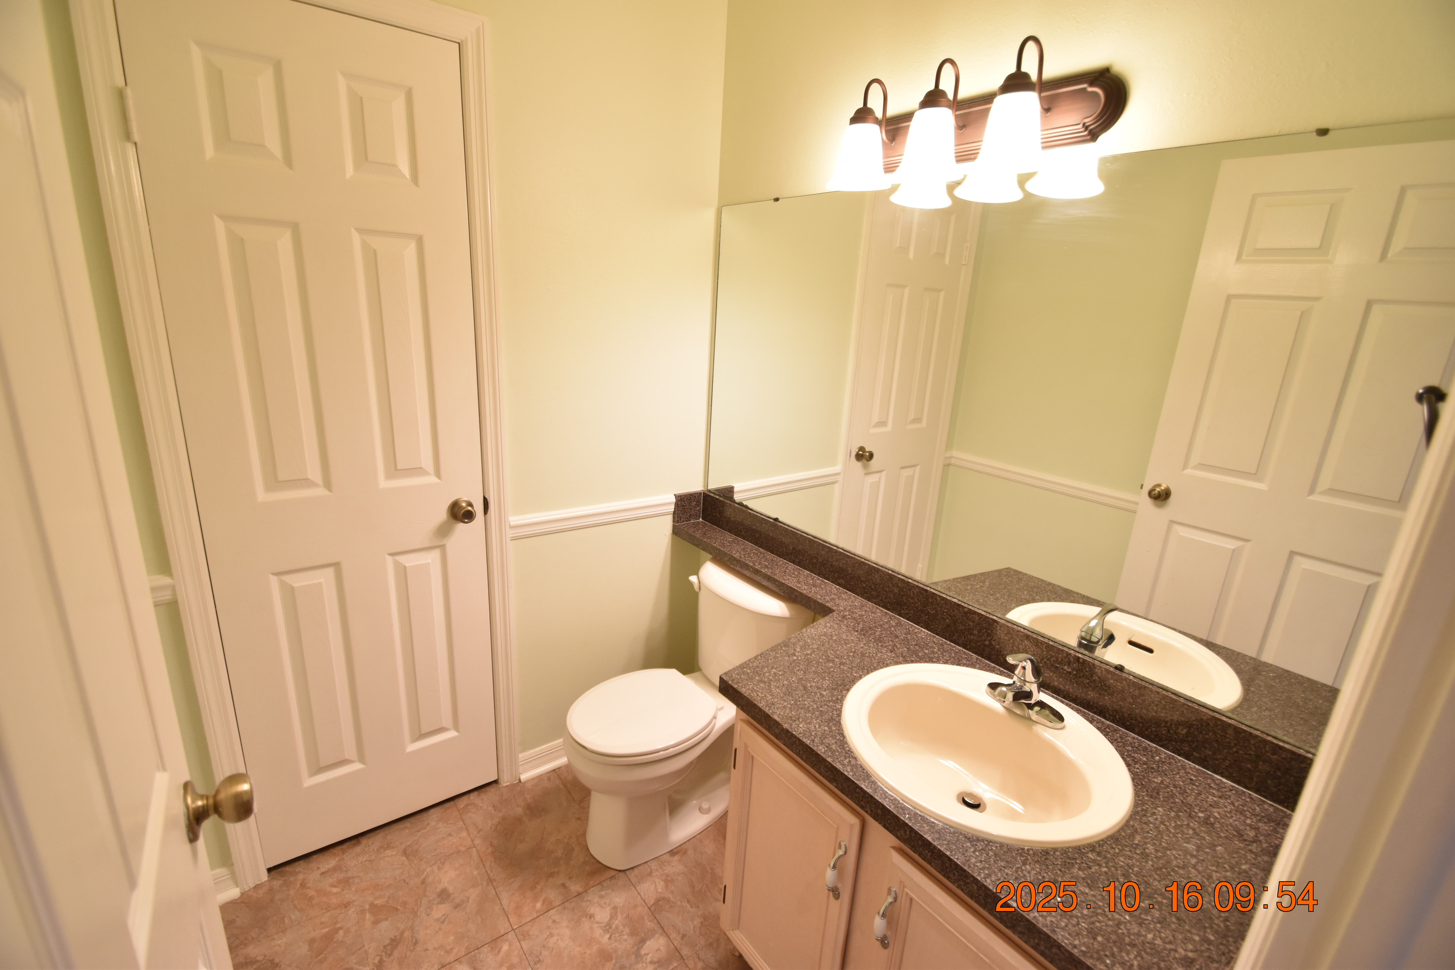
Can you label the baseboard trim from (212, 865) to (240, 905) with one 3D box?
[{"bbox_3d":[-1.264,1.002,1.518,0.070,0.099,0.020,-9,20,-37],"label":"baseboard trim"}]

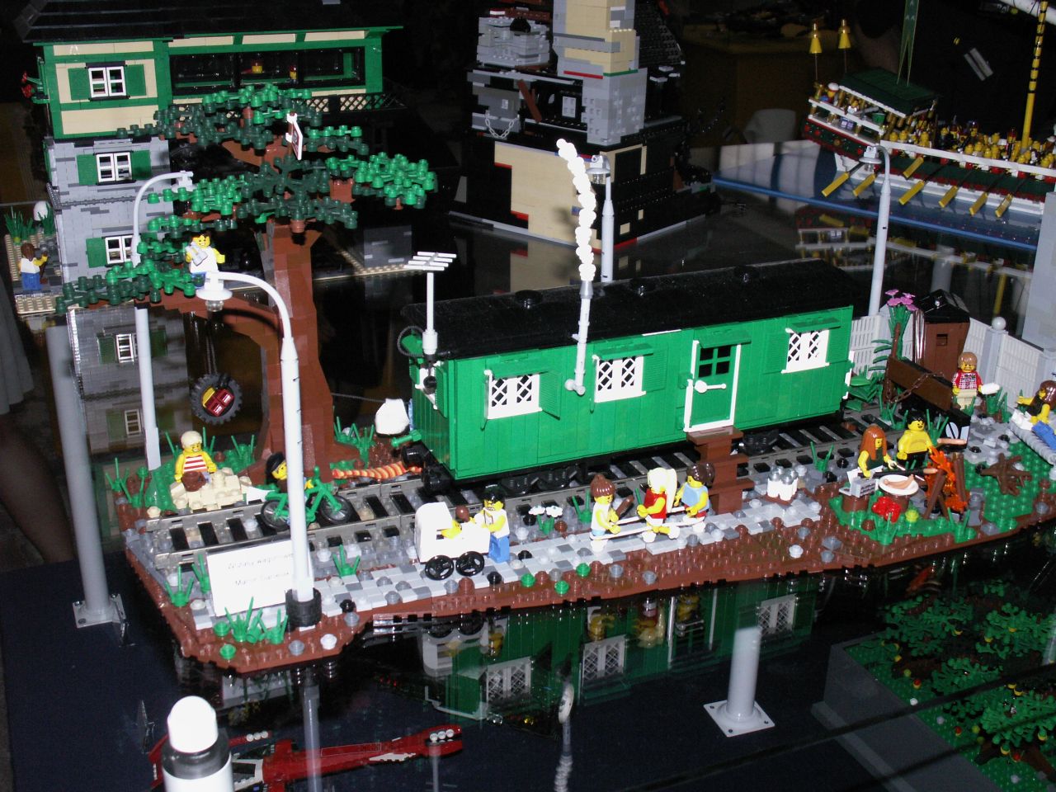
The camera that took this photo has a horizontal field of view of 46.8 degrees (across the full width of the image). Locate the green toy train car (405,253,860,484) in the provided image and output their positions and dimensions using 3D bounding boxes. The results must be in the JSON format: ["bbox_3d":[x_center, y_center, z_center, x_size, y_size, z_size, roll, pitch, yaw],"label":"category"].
[{"bbox_3d":[0.063,-0.014,0.737,0.278,0.119,0.067,-8,26,-20],"label":"green toy train car"}]

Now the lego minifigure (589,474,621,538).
[{"bbox_3d":[0.041,0.065,0.677,0.018,0.045,0.024,-4,24,-11],"label":"lego minifigure"}]

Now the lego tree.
[{"bbox_3d":[-0.157,-0.054,0.702,0.210,0.236,0.170,-8,26,-20],"label":"lego tree"}]

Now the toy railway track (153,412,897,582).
[{"bbox_3d":[0.026,0.050,0.750,0.504,0.010,0.064,-8,26,-20],"label":"toy railway track"}]

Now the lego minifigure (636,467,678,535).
[{"bbox_3d":[0.074,0.061,0.687,0.022,0.045,0.025,-9,26,-23],"label":"lego minifigure"}]

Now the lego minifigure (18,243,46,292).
[{"bbox_3d":[-0.438,-0.113,1.077,0.025,0.043,0.017,10,25,18],"label":"lego minifigure"}]

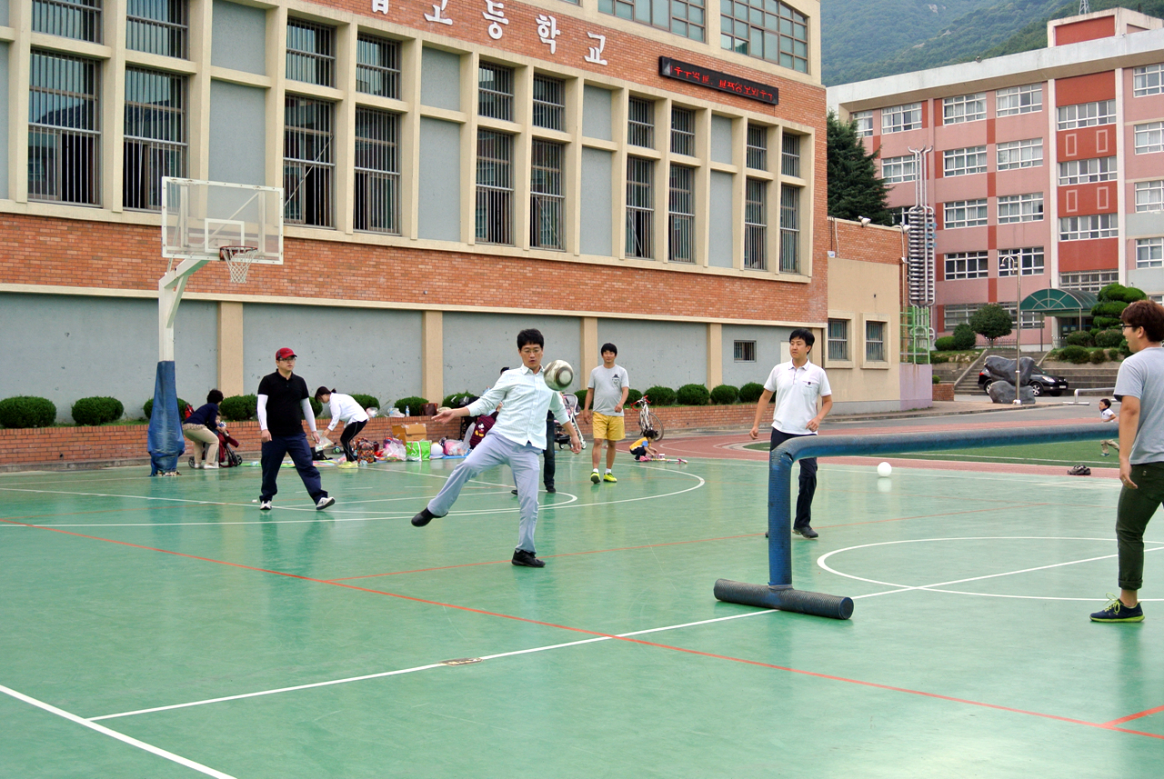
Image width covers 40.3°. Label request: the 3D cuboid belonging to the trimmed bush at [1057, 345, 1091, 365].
[{"bbox_3d":[26.721,-1.898,86.000,1.850,1.050,1.650,0,1,0],"label":"trimmed bush"}]

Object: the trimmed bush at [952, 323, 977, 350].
[{"bbox_3d":[24.829,-3.366,103.000,1.650,1.750,1.650,0,0,0],"label":"trimmed bush"}]

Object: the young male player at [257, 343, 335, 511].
[{"bbox_3d":[-3.029,0.424,16.800,0.770,1.720,0.500,0,1,-24],"label":"young male player"}]

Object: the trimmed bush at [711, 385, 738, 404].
[{"bbox_3d":[3.678,0.129,41.000,0.780,0.520,0.800,0,0,0],"label":"trimmed bush"}]

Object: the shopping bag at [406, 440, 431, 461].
[{"bbox_3d":[-2.667,1.000,25.850,0.350,0.320,0.220,1,1,37],"label":"shopping bag"}]

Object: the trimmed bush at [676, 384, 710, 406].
[{"bbox_3d":[2.825,0.137,39.900,0.820,0.540,0.870,0,0,0],"label":"trimmed bush"}]

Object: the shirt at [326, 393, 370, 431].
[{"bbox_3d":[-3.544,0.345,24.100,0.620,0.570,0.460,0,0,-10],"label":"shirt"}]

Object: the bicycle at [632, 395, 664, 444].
[{"bbox_3d":[1.440,0.647,34.400,0.550,1.020,1.600,0,0,-14],"label":"bicycle"}]

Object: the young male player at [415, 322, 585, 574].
[{"bbox_3d":[-0.639,0.440,11.800,1.200,1.760,0.620,0,1,-14],"label":"young male player"}]

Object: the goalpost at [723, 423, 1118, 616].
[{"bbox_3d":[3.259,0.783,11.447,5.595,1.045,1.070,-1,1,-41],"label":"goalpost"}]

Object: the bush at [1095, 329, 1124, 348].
[{"bbox_3d":[30.283,-2.921,91.000,1.600,1.000,1.500,0,1,0],"label":"bush"}]

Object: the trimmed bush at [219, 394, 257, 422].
[{"bbox_3d":[-6.092,0.324,28.300,0.800,0.500,0.840,0,0,0],"label":"trimmed bush"}]

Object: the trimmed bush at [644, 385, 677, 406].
[{"bbox_3d":[1.924,0.156,38.800,0.800,0.500,0.820,0,0,0],"label":"trimmed bush"}]

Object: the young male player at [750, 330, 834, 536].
[{"bbox_3d":[1.756,0.371,13.350,0.660,1.770,0.500,0,0,9],"label":"young male player"}]

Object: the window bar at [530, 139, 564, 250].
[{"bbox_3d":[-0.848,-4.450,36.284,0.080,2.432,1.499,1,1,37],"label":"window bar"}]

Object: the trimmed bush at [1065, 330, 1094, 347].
[{"bbox_3d":[30.389,-3.114,97.000,1.650,1.120,1.750,0,1,-41],"label":"trimmed bush"}]

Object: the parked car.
[{"bbox_3d":[25.301,-0.522,91.000,1.940,1.750,4.800,0,1,-43],"label":"parked car"}]

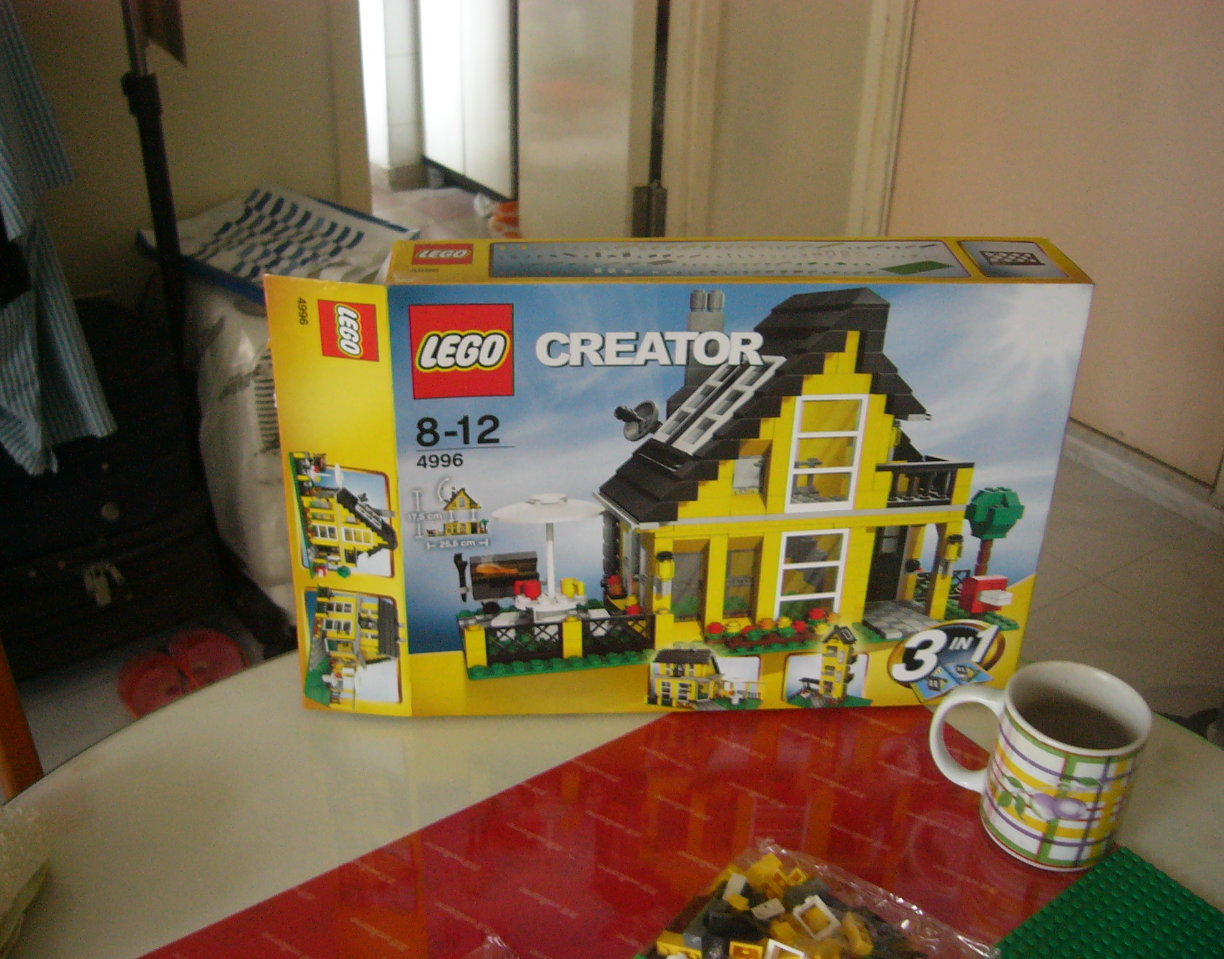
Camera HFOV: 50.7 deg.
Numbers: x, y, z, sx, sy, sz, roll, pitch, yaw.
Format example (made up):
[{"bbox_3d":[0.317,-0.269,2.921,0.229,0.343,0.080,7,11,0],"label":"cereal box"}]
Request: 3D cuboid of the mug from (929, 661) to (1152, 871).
[{"bbox_3d":[0.245,0.163,0.760,0.115,0.091,0.078,13,33,18],"label":"mug"}]

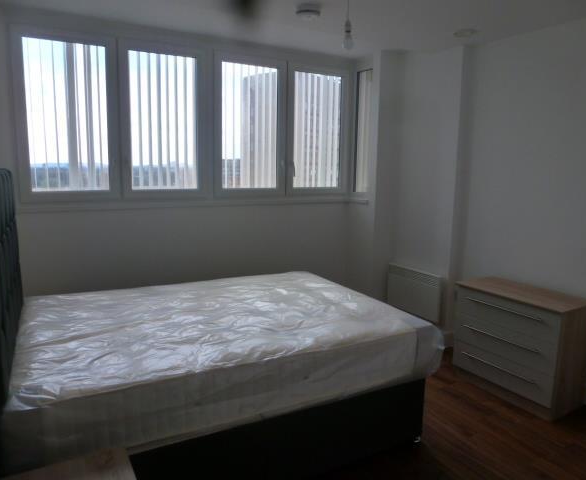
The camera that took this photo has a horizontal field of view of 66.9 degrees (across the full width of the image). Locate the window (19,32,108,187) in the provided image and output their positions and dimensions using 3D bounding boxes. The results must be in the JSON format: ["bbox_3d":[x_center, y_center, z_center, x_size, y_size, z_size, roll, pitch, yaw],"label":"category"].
[{"bbox_3d":[-1.492,-0.808,2.958,0.495,0.970,0.070,-4,10,-27],"label":"window"}]

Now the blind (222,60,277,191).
[{"bbox_3d":[-0.333,-0.889,3.553,0.485,0.970,0.070,-4,10,-27],"label":"blind"}]

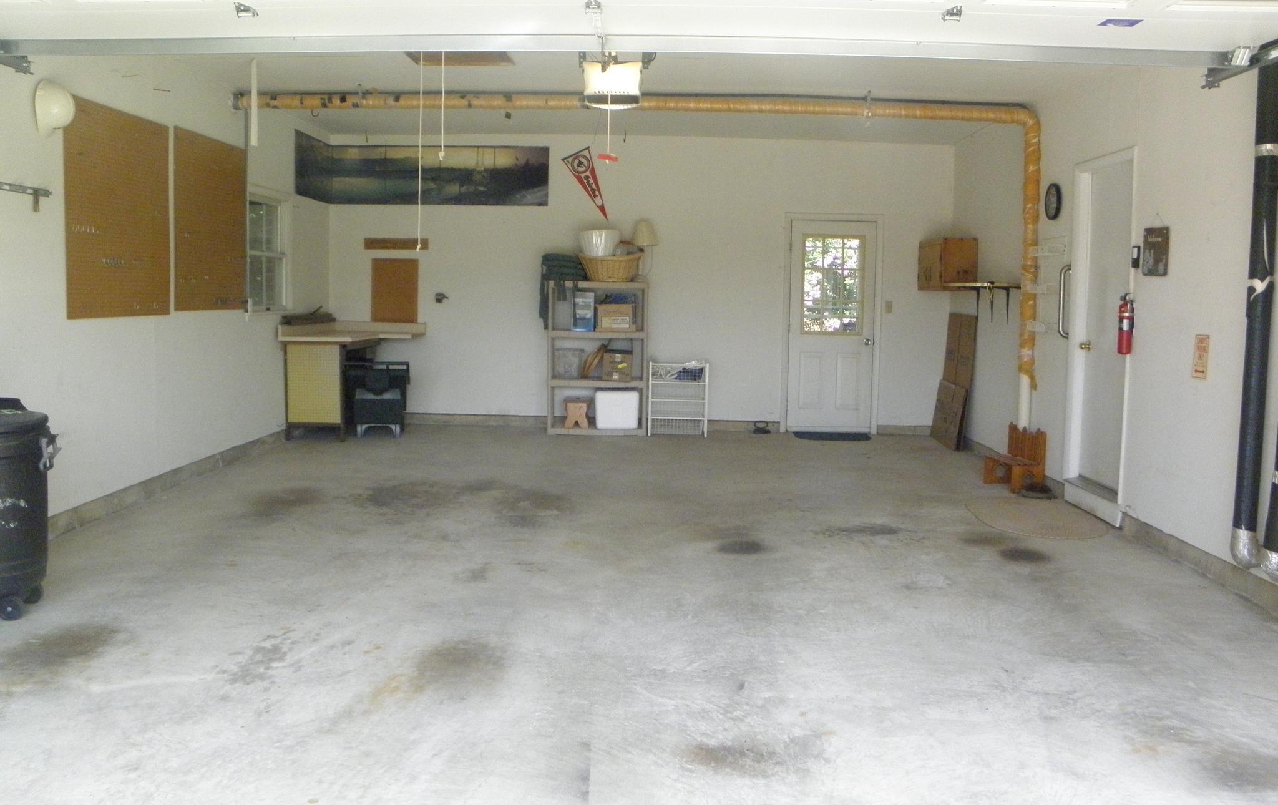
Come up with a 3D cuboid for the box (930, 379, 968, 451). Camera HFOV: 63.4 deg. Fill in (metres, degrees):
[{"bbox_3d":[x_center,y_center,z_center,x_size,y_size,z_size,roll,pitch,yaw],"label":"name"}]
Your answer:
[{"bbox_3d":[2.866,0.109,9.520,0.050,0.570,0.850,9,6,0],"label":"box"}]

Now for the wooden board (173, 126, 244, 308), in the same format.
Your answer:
[{"bbox_3d":[-3.009,-1.252,7.341,0.025,1.200,1.200,1,6,0],"label":"wooden board"}]

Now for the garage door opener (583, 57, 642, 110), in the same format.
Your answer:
[{"bbox_3d":[-0.127,-1.519,4.933,0.275,0.190,0.350,1,6,0],"label":"garage door opener"}]

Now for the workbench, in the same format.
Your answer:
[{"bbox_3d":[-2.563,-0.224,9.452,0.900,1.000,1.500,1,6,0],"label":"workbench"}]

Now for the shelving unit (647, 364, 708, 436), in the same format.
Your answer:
[{"bbox_3d":[0.373,-0.048,9.913,0.540,0.700,0.450,1,6,0],"label":"shelving unit"}]

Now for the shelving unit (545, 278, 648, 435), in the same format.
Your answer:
[{"bbox_3d":[-0.379,-0.442,9.931,0.915,1.450,0.420,1,6,0],"label":"shelving unit"}]

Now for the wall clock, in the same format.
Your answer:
[{"bbox_3d":[3.017,-1.462,7.541,0.045,0.265,0.265,1,6,0],"label":"wall clock"}]

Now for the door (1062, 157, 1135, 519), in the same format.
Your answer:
[{"bbox_3d":[3.054,-0.452,6.789,0.120,2.270,0.880,1,6,0],"label":"door"}]

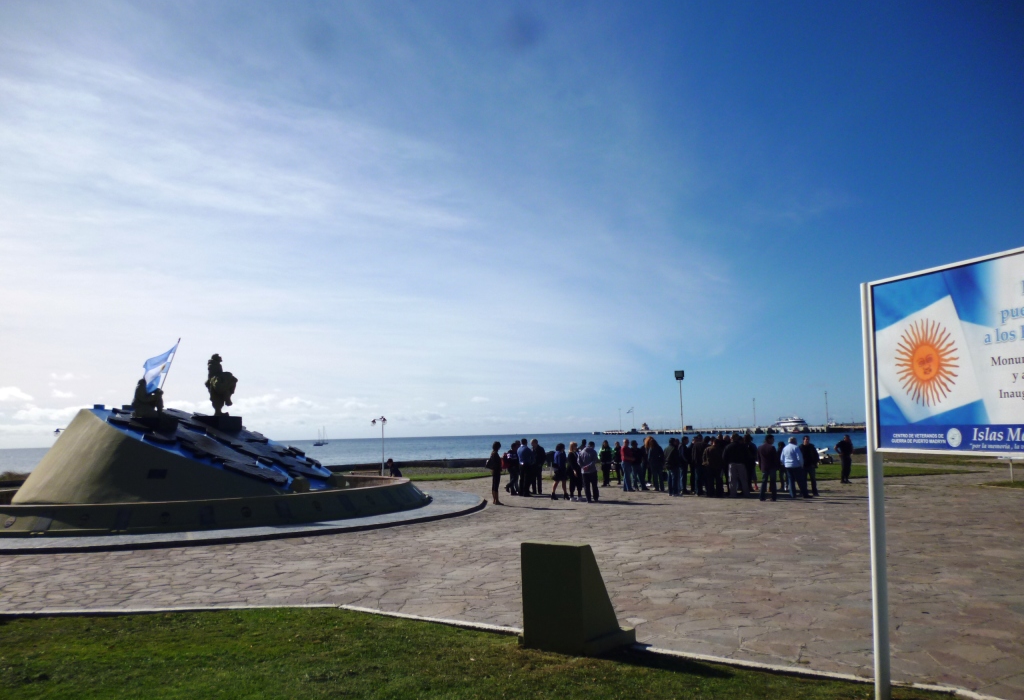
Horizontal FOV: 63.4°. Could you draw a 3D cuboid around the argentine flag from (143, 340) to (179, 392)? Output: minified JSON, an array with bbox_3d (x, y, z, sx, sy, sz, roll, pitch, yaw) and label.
[{"bbox_3d":[-9.785,0.534,23.091,0.900,1.413,0.450,1,-6,-23],"label":"argentine flag"}]

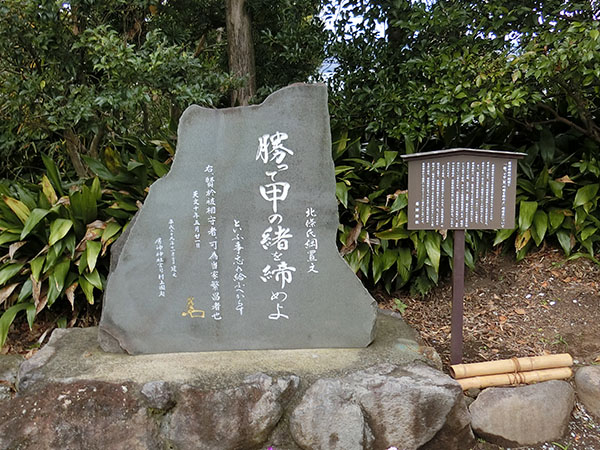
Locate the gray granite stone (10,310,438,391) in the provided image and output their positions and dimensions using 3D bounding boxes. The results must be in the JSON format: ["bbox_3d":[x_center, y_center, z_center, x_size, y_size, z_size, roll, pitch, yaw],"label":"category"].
[{"bbox_3d":[-0.402,0.882,2.760,2.350,0.160,0.820,-1,8,-1],"label":"gray granite stone"}]

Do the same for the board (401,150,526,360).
[{"bbox_3d":[0.987,0.230,2.641,0.730,1.350,0.120,0,8,5],"label":"board"}]

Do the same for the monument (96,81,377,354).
[{"bbox_3d":[-0.405,-0.031,2.792,1.720,1.640,0.300,-1,8,-2],"label":"monument"}]

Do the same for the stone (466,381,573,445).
[{"bbox_3d":[1.282,1.054,2.511,0.550,0.280,0.330,-1,8,0],"label":"stone"}]

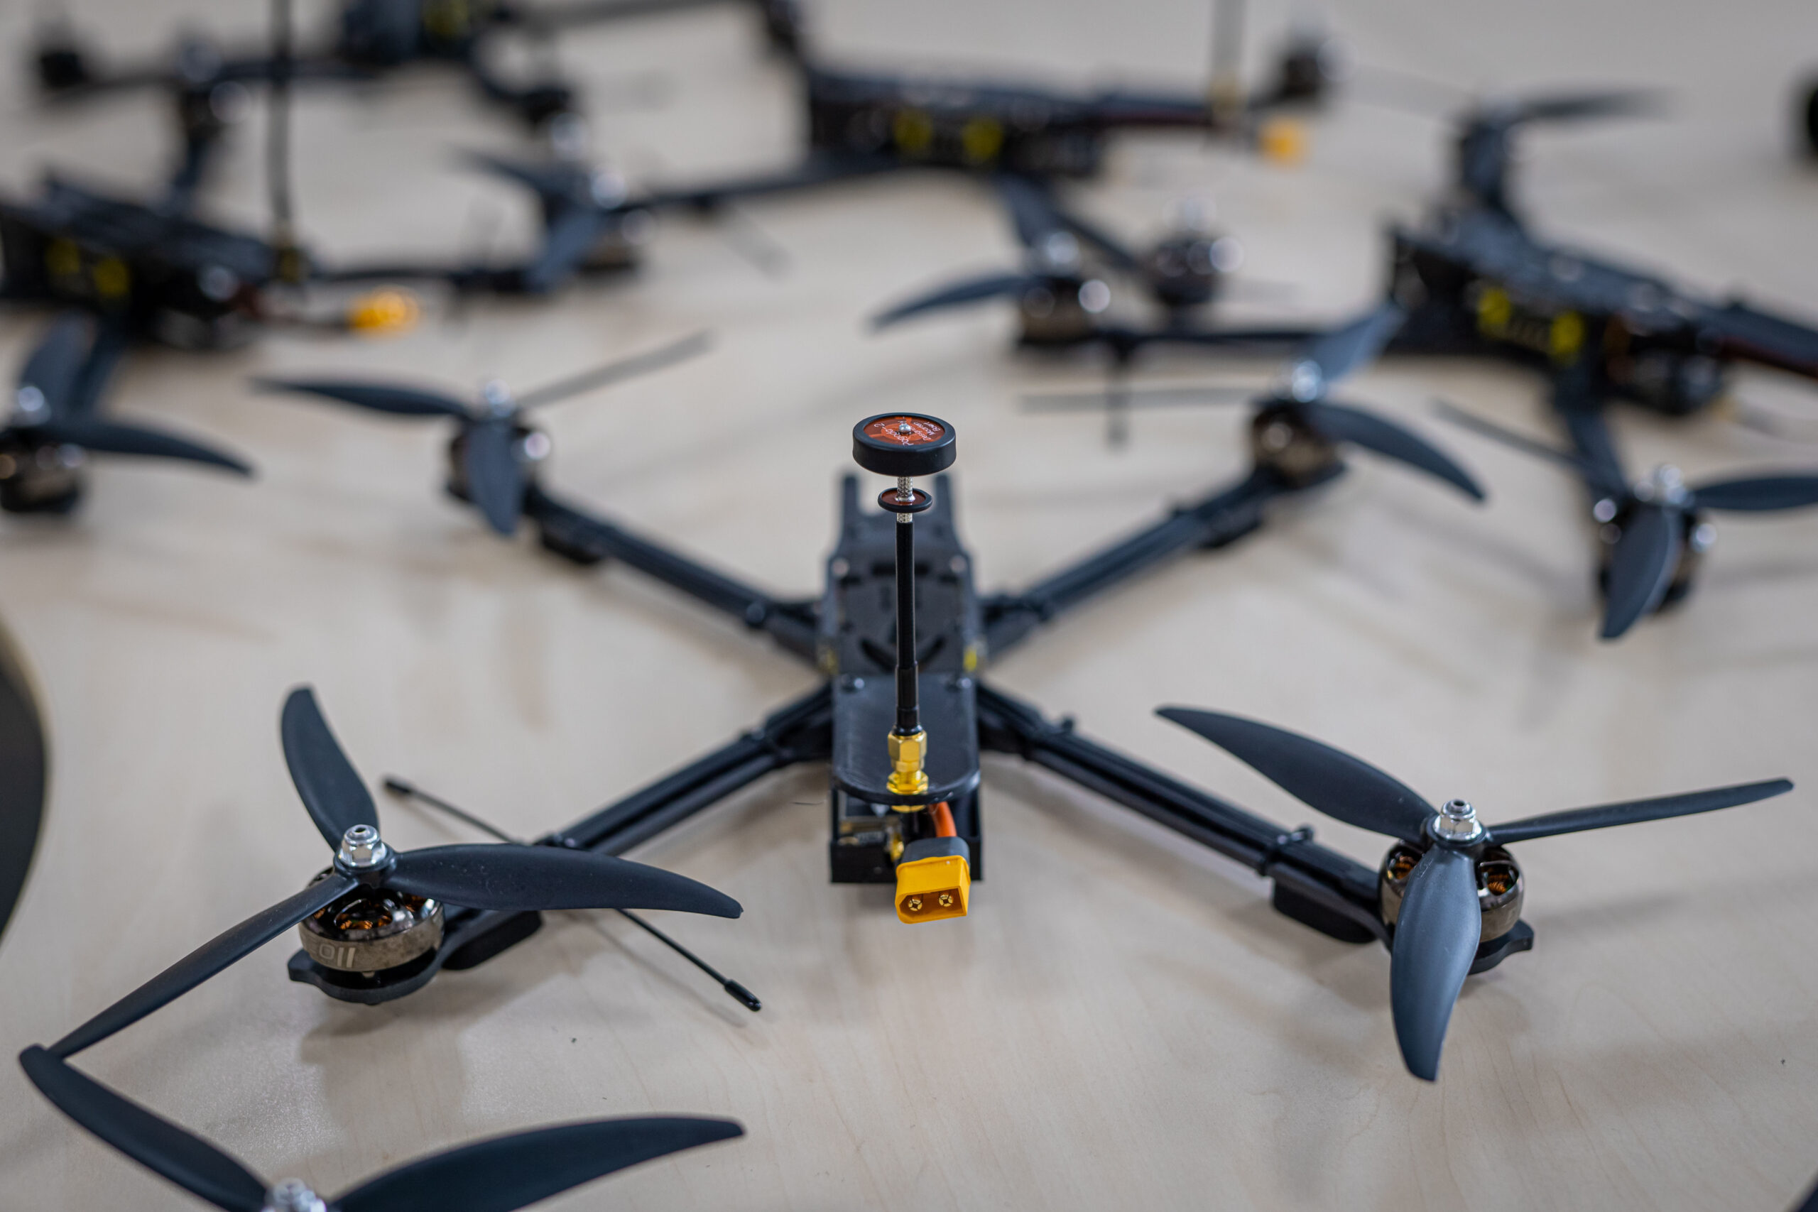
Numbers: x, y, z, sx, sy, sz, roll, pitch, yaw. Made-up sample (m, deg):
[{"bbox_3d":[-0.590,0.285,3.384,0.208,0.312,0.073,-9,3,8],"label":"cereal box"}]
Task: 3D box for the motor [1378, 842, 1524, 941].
[{"bbox_3d":[0.129,0.067,0.601,0.034,0.020,0.034,-1,29,0],"label":"motor"}]

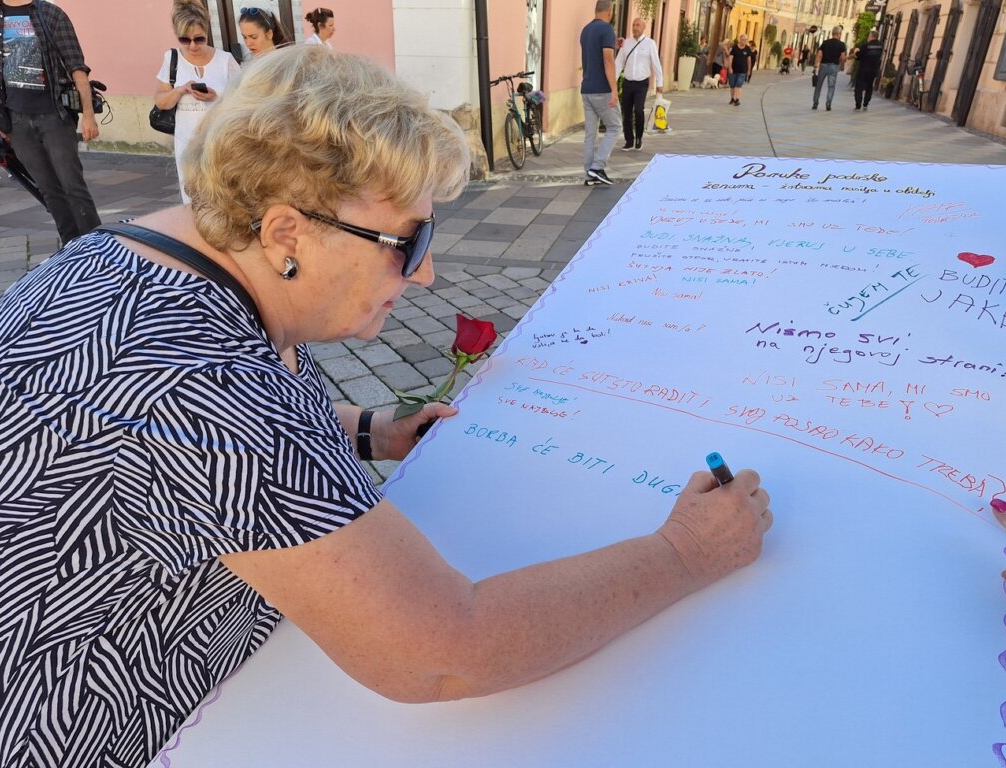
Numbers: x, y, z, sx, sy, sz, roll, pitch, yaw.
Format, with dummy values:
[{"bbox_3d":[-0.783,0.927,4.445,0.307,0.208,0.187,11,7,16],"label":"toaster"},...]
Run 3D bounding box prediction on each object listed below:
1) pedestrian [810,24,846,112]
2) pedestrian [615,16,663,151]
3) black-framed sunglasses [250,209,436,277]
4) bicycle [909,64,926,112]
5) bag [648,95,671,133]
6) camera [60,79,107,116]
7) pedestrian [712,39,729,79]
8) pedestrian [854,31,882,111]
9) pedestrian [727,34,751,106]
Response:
[{"bbox_3d":[7.828,-7.549,16.313,0.600,1.800,0.420,9,27,17],"label":"pedestrian"},{"bbox_3d":[1.996,-4.402,10.025,0.620,1.760,0.400,12,28,22],"label":"pedestrian"},{"bbox_3d":[-0.144,-0.155,0.648,0.155,0.058,0.145,17,21,-6],"label":"black-framed sunglasses"},{"bbox_3d":[10.205,-7.345,16.786,0.550,1.050,1.720,1,25,20],"label":"bicycle"},{"bbox_3d":[2.333,-4.017,10.142,0.330,0.540,0.150,4,26,8],"label":"bag"},{"bbox_3d":[-2.497,-1.705,4.050,0.270,0.200,0.140,-11,28,-21],"label":"camera"},{"bbox_3d":[8.472,-12.472,26.504,0.500,1.620,0.500,3,26,6],"label":"pedestrian"},{"bbox_3d":[8.951,-7.669,16.663,0.520,1.760,0.400,6,27,12],"label":"pedestrian"},{"bbox_3d":[6.441,-8.546,18.531,0.560,1.730,0.420,8,27,15],"label":"pedestrian"}]

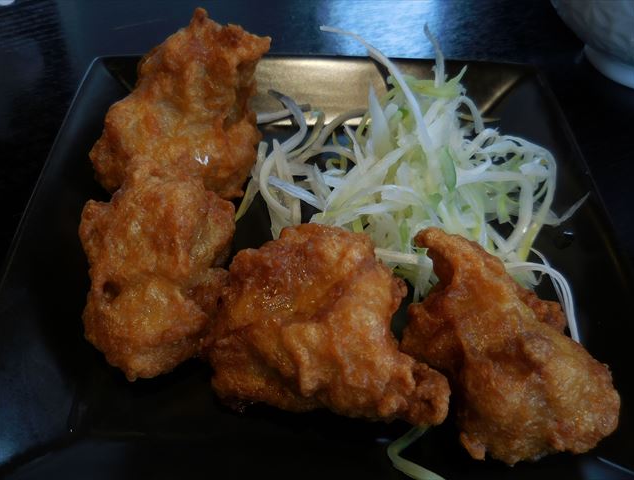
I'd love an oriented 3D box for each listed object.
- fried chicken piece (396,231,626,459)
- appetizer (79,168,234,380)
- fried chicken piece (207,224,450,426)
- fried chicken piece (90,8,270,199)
[{"bbox_3d":[0.056,0.034,0.188,0.049,0.040,0.074,-22,55,-18],"label":"fried chicken piece"},{"bbox_3d":[-0.052,0.009,0.207,0.048,0.039,0.072,-1,52,-2],"label":"appetizer"},{"bbox_3d":[0.004,0.025,0.194,0.070,0.039,0.058,10,52,7],"label":"fried chicken piece"},{"bbox_3d":[-0.048,-0.048,0.238,0.055,0.047,0.080,15,53,10],"label":"fried chicken piece"}]

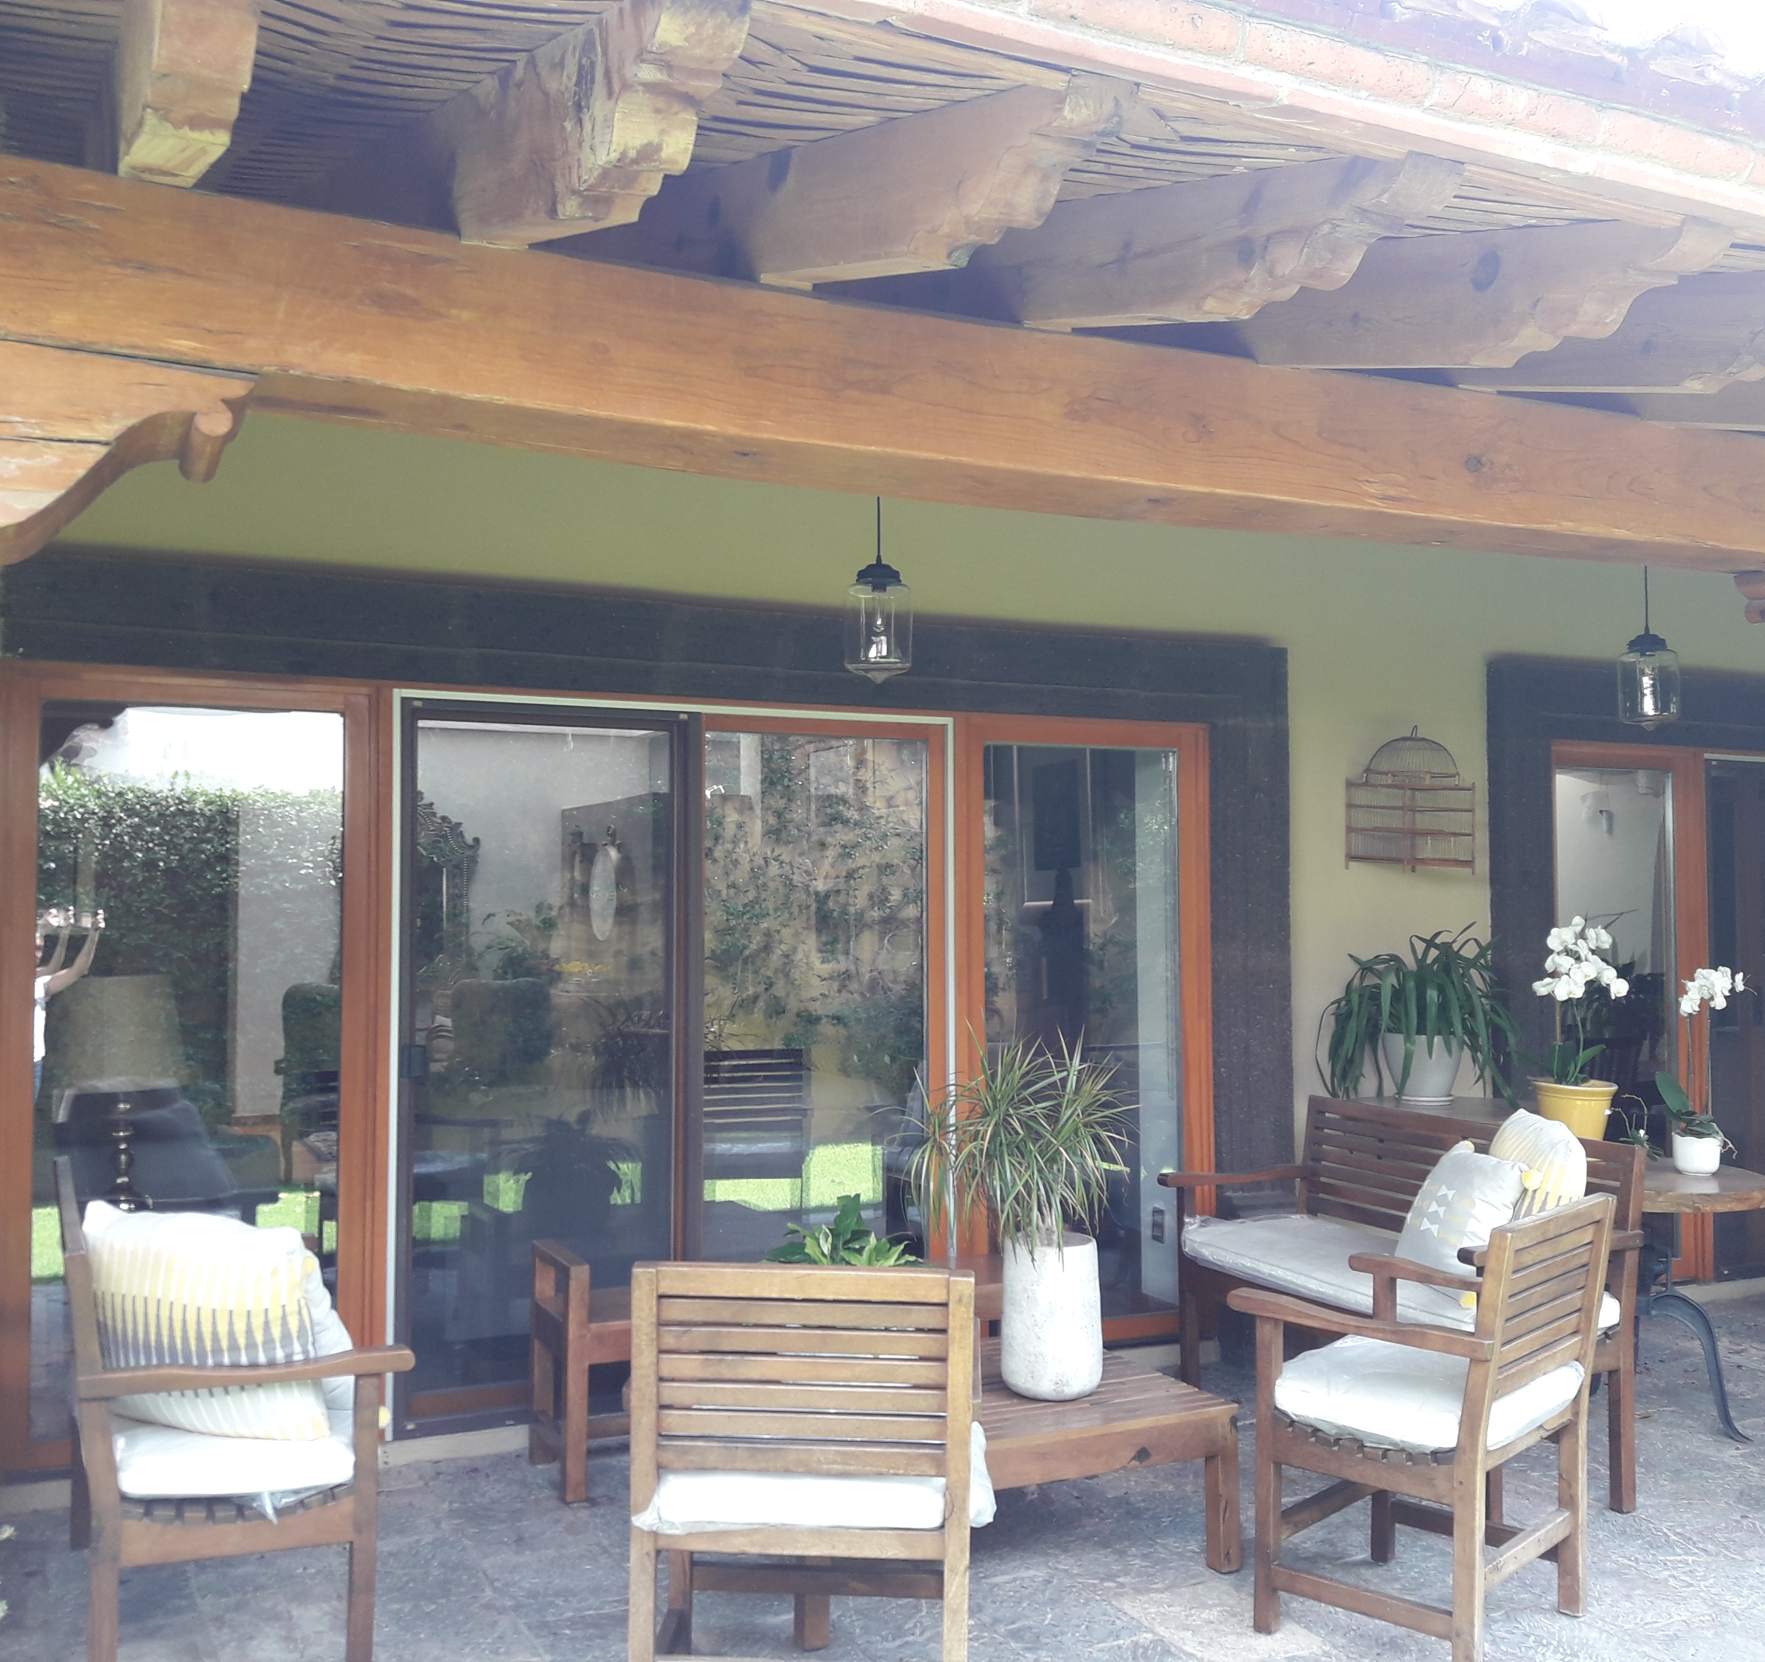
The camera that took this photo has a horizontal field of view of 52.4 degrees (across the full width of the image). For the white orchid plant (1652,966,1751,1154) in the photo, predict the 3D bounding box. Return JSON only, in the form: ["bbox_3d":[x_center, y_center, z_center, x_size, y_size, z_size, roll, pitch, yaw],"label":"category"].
[{"bbox_3d":[2.563,0.711,5.623,0.273,0.567,0.211,-1,-3,24],"label":"white orchid plant"}]

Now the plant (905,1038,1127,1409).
[{"bbox_3d":[0.330,0.937,4.409,0.512,0.828,0.475,0,-2,4],"label":"plant"}]

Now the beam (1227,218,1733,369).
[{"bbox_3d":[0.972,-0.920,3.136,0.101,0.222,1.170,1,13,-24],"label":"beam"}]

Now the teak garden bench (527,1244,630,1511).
[{"bbox_3d":[-0.207,1.453,5.119,1.536,0.607,0.430,1,-3,-24],"label":"teak garden bench"}]

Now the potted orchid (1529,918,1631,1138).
[{"bbox_3d":[2.221,0.673,5.725,0.294,0.782,0.258,-1,-3,21],"label":"potted orchid"}]

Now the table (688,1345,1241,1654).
[{"bbox_3d":[0.164,1.533,4.312,1.105,0.370,0.823,1,-3,-24],"label":"table"}]

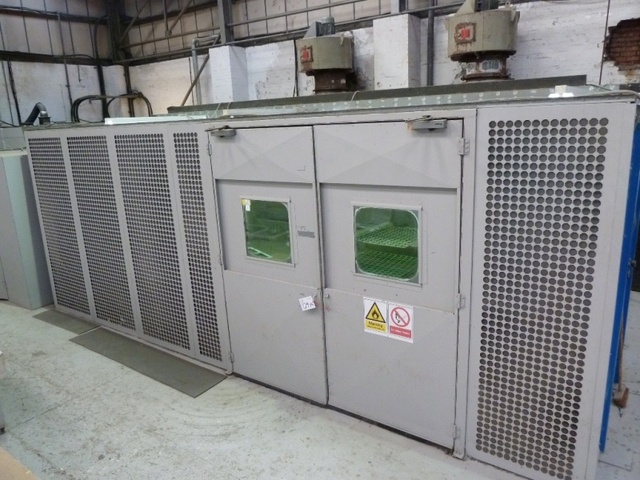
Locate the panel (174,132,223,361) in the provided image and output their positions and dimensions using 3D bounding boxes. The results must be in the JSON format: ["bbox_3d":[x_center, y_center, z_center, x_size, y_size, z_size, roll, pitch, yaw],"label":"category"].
[{"bbox_3d":[-0.888,0.084,3.428,0.257,1.731,0.030,7,17,34],"label":"panel"}]

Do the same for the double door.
[{"bbox_3d":[0.009,0.221,2.834,1.706,1.789,0.060,7,17,34],"label":"double door"}]

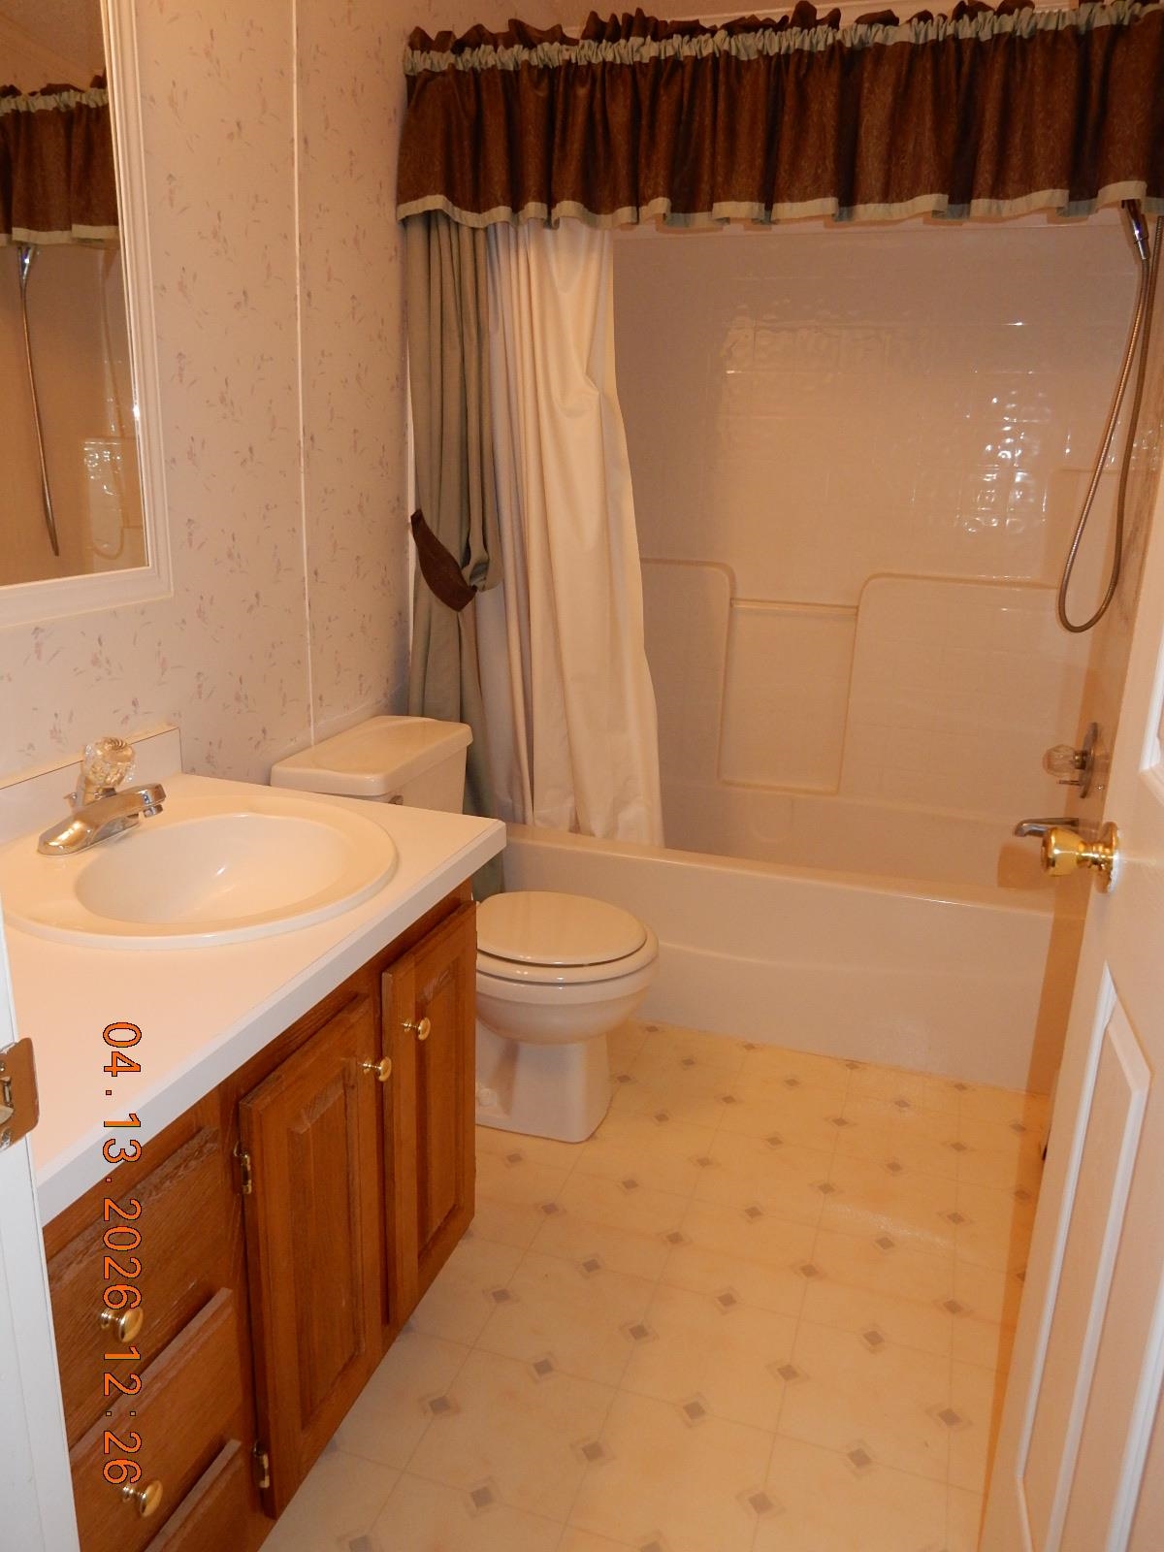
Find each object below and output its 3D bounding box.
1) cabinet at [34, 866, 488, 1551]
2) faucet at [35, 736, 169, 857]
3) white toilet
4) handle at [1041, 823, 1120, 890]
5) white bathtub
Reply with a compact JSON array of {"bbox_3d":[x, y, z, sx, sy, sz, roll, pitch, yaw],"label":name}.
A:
[{"bbox_3d":[-0.568,0.545,1.380,0.572,0.748,0.901,7,17,17],"label":"cabinet"},{"bbox_3d":[-0.619,0.018,1.479,0.167,0.137,0.160,7,17,18],"label":"faucet"},{"bbox_3d":[-0.190,0.314,2.243,0.690,0.732,0.434,7,17,18],"label":"white toilet"},{"bbox_3d":[0.493,0.077,1.122,0.064,0.068,0.068,6,17,15],"label":"handle"},{"bbox_3d":[0.430,0.310,2.873,1.520,0.421,0.759,7,17,17],"label":"white bathtub"}]

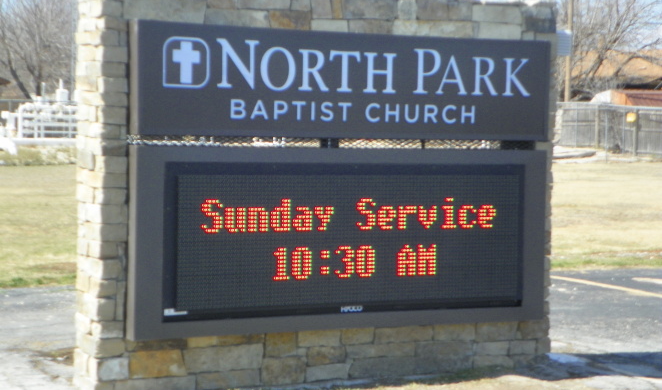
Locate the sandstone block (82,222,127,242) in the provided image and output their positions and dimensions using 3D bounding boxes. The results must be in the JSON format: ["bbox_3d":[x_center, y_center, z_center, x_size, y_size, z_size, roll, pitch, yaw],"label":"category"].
[{"bbox_3d":[-1.057,0.169,6.983,0.125,0.081,0.260,0,2,-27],"label":"sandstone block"}]

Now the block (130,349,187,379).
[{"bbox_3d":[-0.874,0.828,7.374,0.290,0.129,0.130,0,2,-27],"label":"block"}]

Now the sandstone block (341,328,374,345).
[{"bbox_3d":[0.113,0.708,7.522,0.188,0.086,0.100,0,2,-27],"label":"sandstone block"}]

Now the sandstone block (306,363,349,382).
[{"bbox_3d":[-0.044,0.921,7.801,0.244,0.082,0.130,0,2,-27],"label":"sandstone block"}]

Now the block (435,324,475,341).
[{"bbox_3d":[0.646,0.735,8.146,0.266,0.107,0.130,0,2,-27],"label":"block"}]

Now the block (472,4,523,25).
[{"bbox_3d":[0.870,-0.974,8.088,0.318,0.096,0.120,0,2,-28],"label":"block"}]

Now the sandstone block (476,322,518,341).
[{"bbox_3d":[0.879,0.741,8.167,0.267,0.103,0.120,0,2,-28],"label":"sandstone block"}]

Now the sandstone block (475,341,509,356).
[{"bbox_3d":[0.858,0.845,8.259,0.220,0.072,0.130,0,2,-27],"label":"sandstone block"}]

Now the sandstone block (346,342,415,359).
[{"bbox_3d":[0.239,0.812,7.834,0.405,0.071,0.120,0,2,-28],"label":"sandstone block"}]

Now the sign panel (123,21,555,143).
[{"bbox_3d":[0.109,-0.538,7.332,2.270,0.519,0.112,0,2,-27],"label":"sign panel"}]

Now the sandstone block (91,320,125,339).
[{"bbox_3d":[-1.072,0.638,7.144,0.117,0.083,0.130,0,2,-28],"label":"sandstone block"}]

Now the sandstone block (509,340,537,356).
[{"bbox_3d":[1.000,0.812,7.987,0.174,0.078,0.100,0,2,-27],"label":"sandstone block"}]

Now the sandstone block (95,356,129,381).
[{"bbox_3d":[-1.031,0.802,6.945,0.148,0.107,0.120,0,2,-27],"label":"sandstone block"}]

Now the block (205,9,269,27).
[{"bbox_3d":[-0.496,-0.880,7.493,0.341,0.086,0.130,0,2,-27],"label":"block"}]

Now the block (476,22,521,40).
[{"bbox_3d":[0.897,-0.895,8.204,0.281,0.082,0.130,0,2,-27],"label":"block"}]

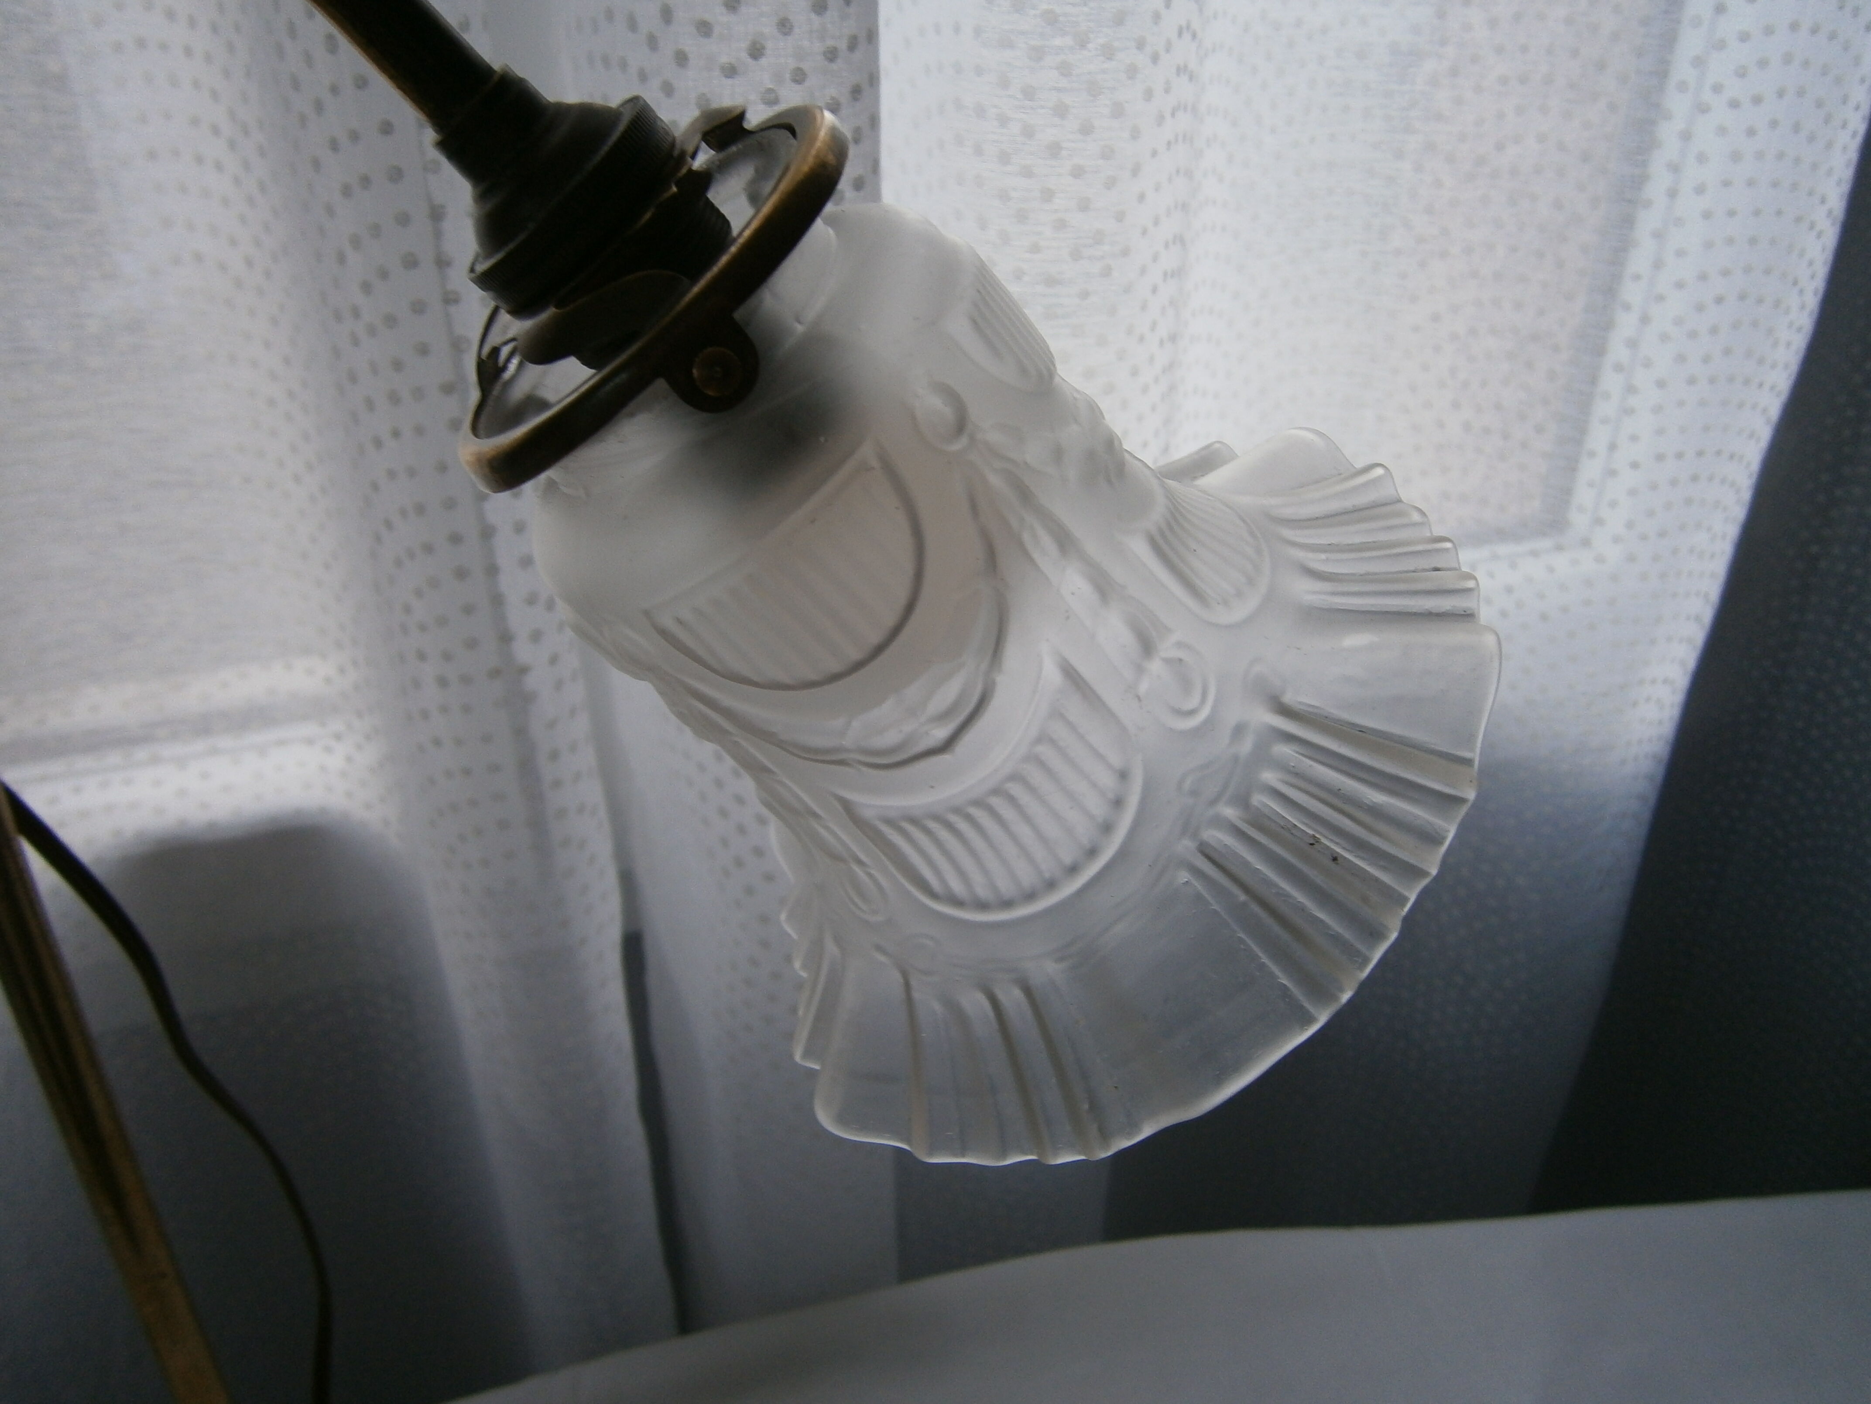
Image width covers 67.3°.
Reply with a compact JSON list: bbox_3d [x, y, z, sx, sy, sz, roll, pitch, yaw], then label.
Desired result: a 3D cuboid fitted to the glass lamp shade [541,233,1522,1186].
[{"bbox_3d":[-0.007,-0.022,0.212,0.142,0.111,0.142,-44,31,0],"label":"glass lamp shade"}]

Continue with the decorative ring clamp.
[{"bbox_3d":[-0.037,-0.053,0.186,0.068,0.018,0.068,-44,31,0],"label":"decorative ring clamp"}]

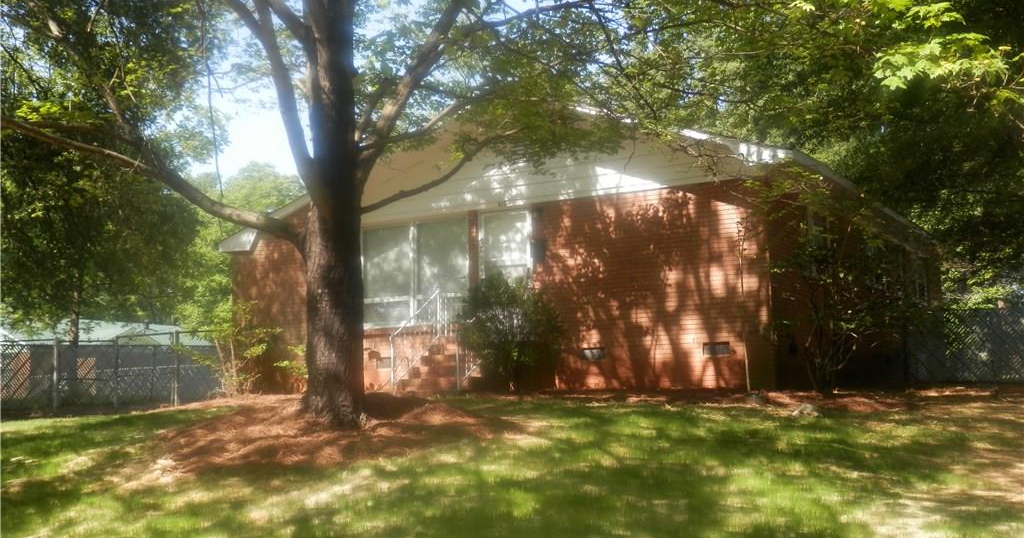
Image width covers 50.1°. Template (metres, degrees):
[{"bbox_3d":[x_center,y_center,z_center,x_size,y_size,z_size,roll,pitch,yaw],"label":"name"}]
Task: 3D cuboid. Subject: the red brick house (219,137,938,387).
[{"bbox_3d":[2.054,0.032,22.554,10.850,4.850,11.600,-5,-7,30],"label":"red brick house"}]

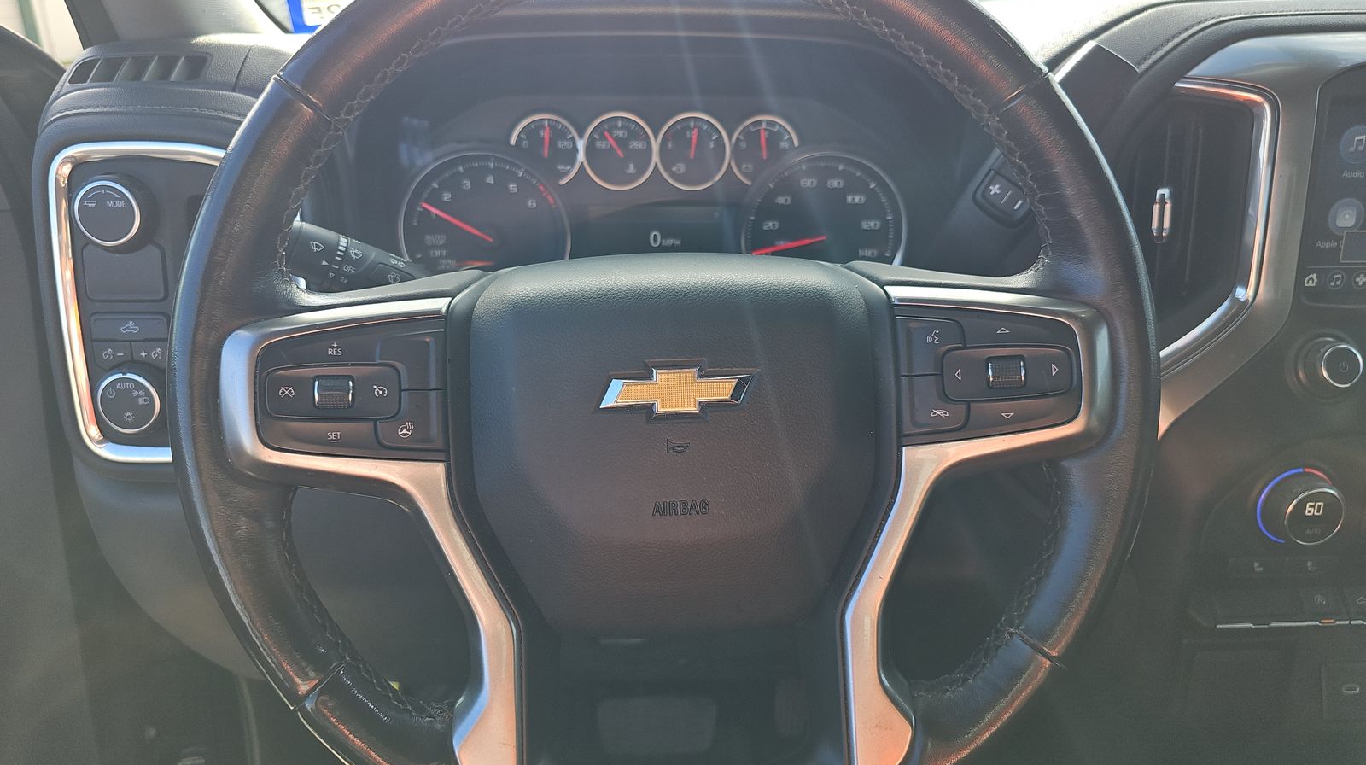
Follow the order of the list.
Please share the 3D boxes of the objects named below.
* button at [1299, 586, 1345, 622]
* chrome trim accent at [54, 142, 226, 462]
[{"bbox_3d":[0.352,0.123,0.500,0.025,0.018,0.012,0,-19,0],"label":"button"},{"bbox_3d":[-0.295,-0.045,0.505,0.115,0.182,0.035,-1,11,-6],"label":"chrome trim accent"}]

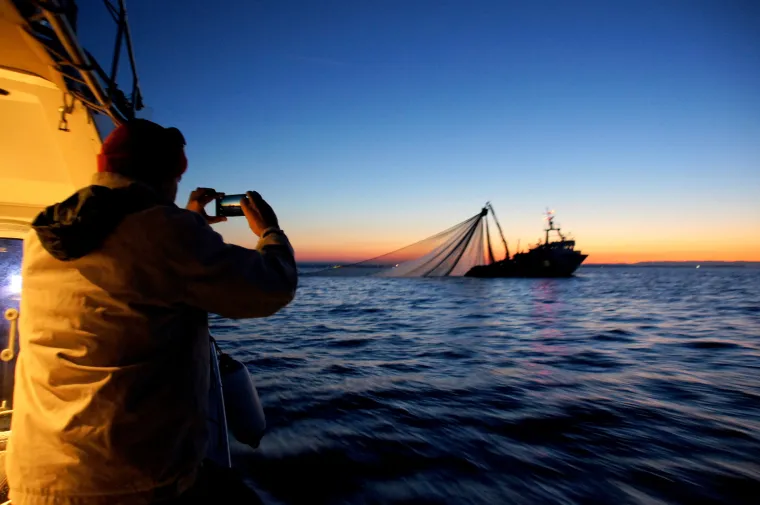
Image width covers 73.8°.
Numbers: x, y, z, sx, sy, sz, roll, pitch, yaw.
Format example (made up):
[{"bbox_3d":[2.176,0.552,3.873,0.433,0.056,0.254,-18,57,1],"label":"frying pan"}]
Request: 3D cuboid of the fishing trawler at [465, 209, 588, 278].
[{"bbox_3d":[30.200,-2.200,105.000,25.000,14.600,7.400,0,-1,10],"label":"fishing trawler"}]

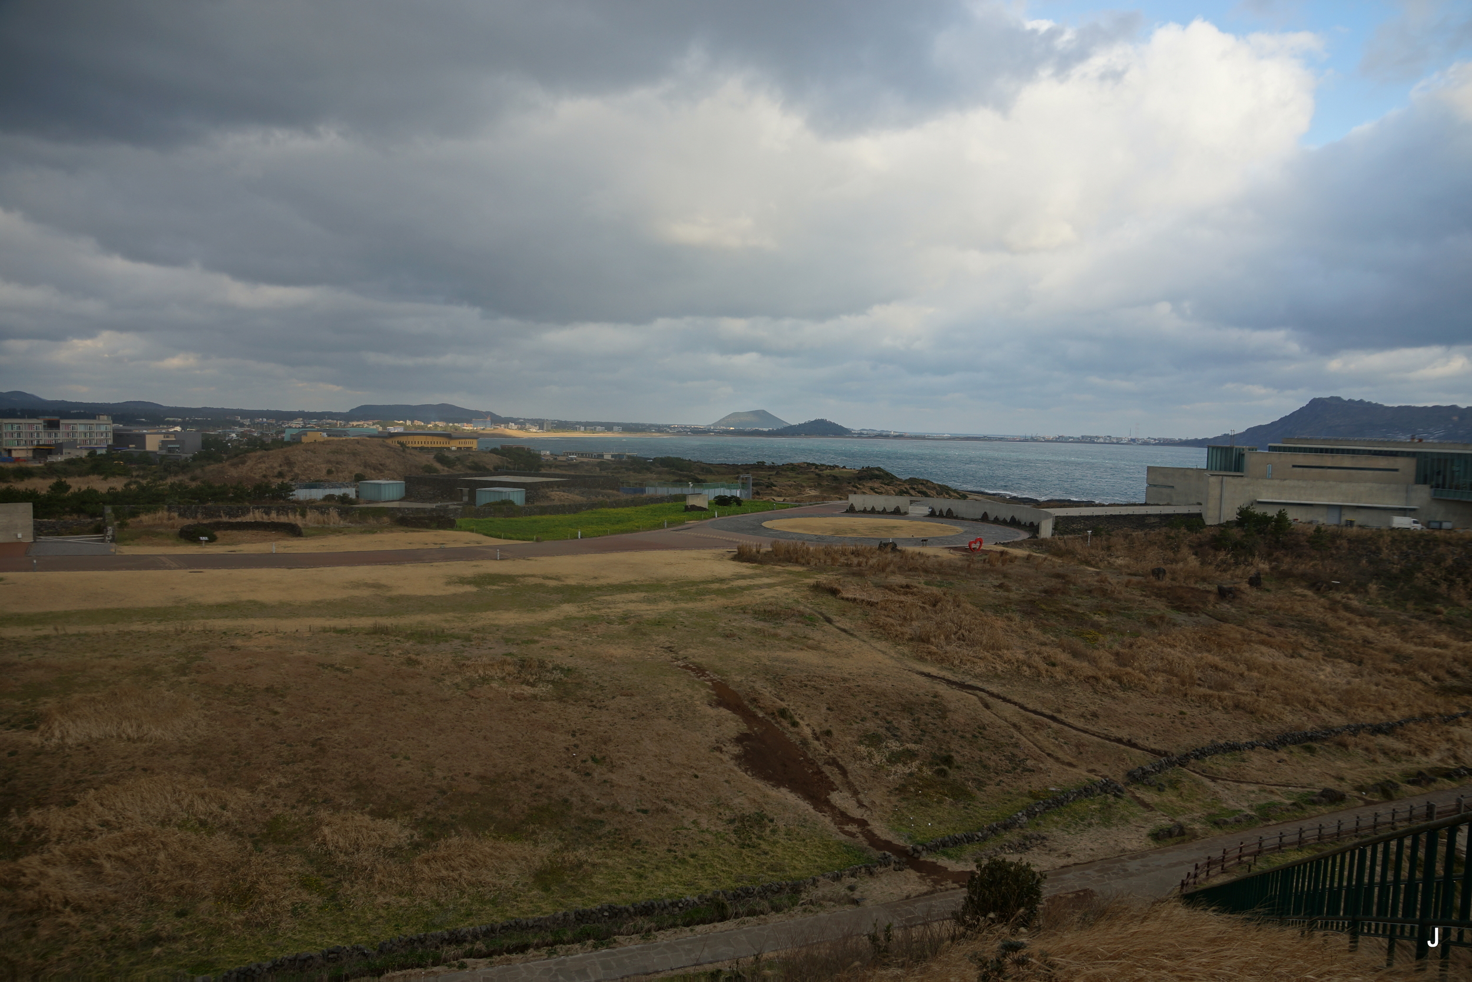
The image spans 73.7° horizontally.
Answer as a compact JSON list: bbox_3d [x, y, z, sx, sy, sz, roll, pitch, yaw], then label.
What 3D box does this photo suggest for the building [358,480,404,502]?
[{"bbox_3d":[-72.700,0.000,201.900,6.300,3.600,6.300,3,4,26],"label":"building"}]

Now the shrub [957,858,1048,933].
[{"bbox_3d":[4.653,7.142,17.300,1.500,1.300,1.400,2,4,15],"label":"shrub"}]

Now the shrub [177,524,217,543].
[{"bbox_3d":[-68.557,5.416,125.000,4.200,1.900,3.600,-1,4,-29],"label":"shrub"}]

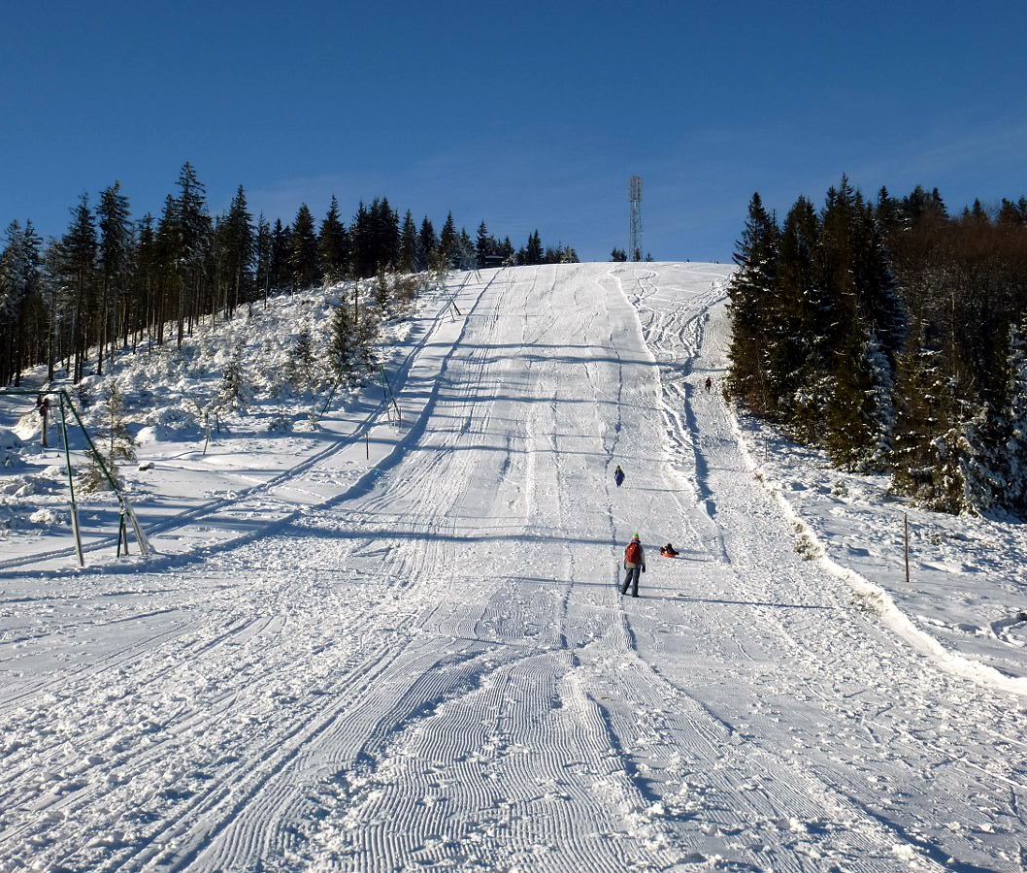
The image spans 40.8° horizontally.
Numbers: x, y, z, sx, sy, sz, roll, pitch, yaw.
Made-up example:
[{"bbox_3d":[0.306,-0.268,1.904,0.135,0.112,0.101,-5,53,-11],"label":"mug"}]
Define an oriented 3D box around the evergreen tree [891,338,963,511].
[{"bbox_3d":[22.154,-0.651,74.000,3.850,9.340,3.850,0,-7,0],"label":"evergreen tree"}]

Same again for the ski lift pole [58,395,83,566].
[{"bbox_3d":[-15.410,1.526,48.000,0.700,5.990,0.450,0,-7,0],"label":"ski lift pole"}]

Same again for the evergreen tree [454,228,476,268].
[{"bbox_3d":[-10.971,-42.774,315.000,5.320,10.200,5.320,0,-7,0],"label":"evergreen tree"}]

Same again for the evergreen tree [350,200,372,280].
[{"bbox_3d":[-26.427,-34.110,240.000,3.710,14.340,3.710,0,-7,0],"label":"evergreen tree"}]

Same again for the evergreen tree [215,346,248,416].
[{"bbox_3d":[-18.804,-3.690,92.000,2.200,4.780,2.200,0,-7,0],"label":"evergreen tree"}]

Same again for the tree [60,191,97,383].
[{"bbox_3d":[-46.527,-16.034,148.000,4.165,19.208,4.165,0,-7,0],"label":"tree"}]

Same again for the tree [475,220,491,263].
[{"bbox_3d":[-7.307,-47.022,335.000,4.010,11.570,4.010,0,-7,0],"label":"tree"}]

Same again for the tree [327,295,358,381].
[{"bbox_3d":[-15.435,-8.883,125.000,2.810,7.940,2.810,0,-7,0],"label":"tree"}]

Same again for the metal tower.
[{"bbox_3d":[33.995,-60.000,385.000,3.790,26.650,3.790,0,-7,0],"label":"metal tower"}]

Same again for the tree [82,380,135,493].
[{"bbox_3d":[-21.176,0.004,72.095,2.800,5.970,2.800,0,-10,0],"label":"tree"}]

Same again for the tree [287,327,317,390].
[{"bbox_3d":[-21.092,-7.789,138.000,3.107,5.907,3.107,0,-7,0],"label":"tree"}]

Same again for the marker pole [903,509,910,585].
[{"bbox_3d":[11.540,3.262,40.550,0.090,2.170,0.090,0,-10,0],"label":"marker pole"}]

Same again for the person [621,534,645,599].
[{"bbox_3d":[3.346,3.619,38.500,0.620,1.750,0.450,-1,-8,11],"label":"person"}]

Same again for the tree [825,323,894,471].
[{"bbox_3d":[23.550,-2.725,93.900,4.600,10.380,4.600,0,-10,0],"label":"tree"}]

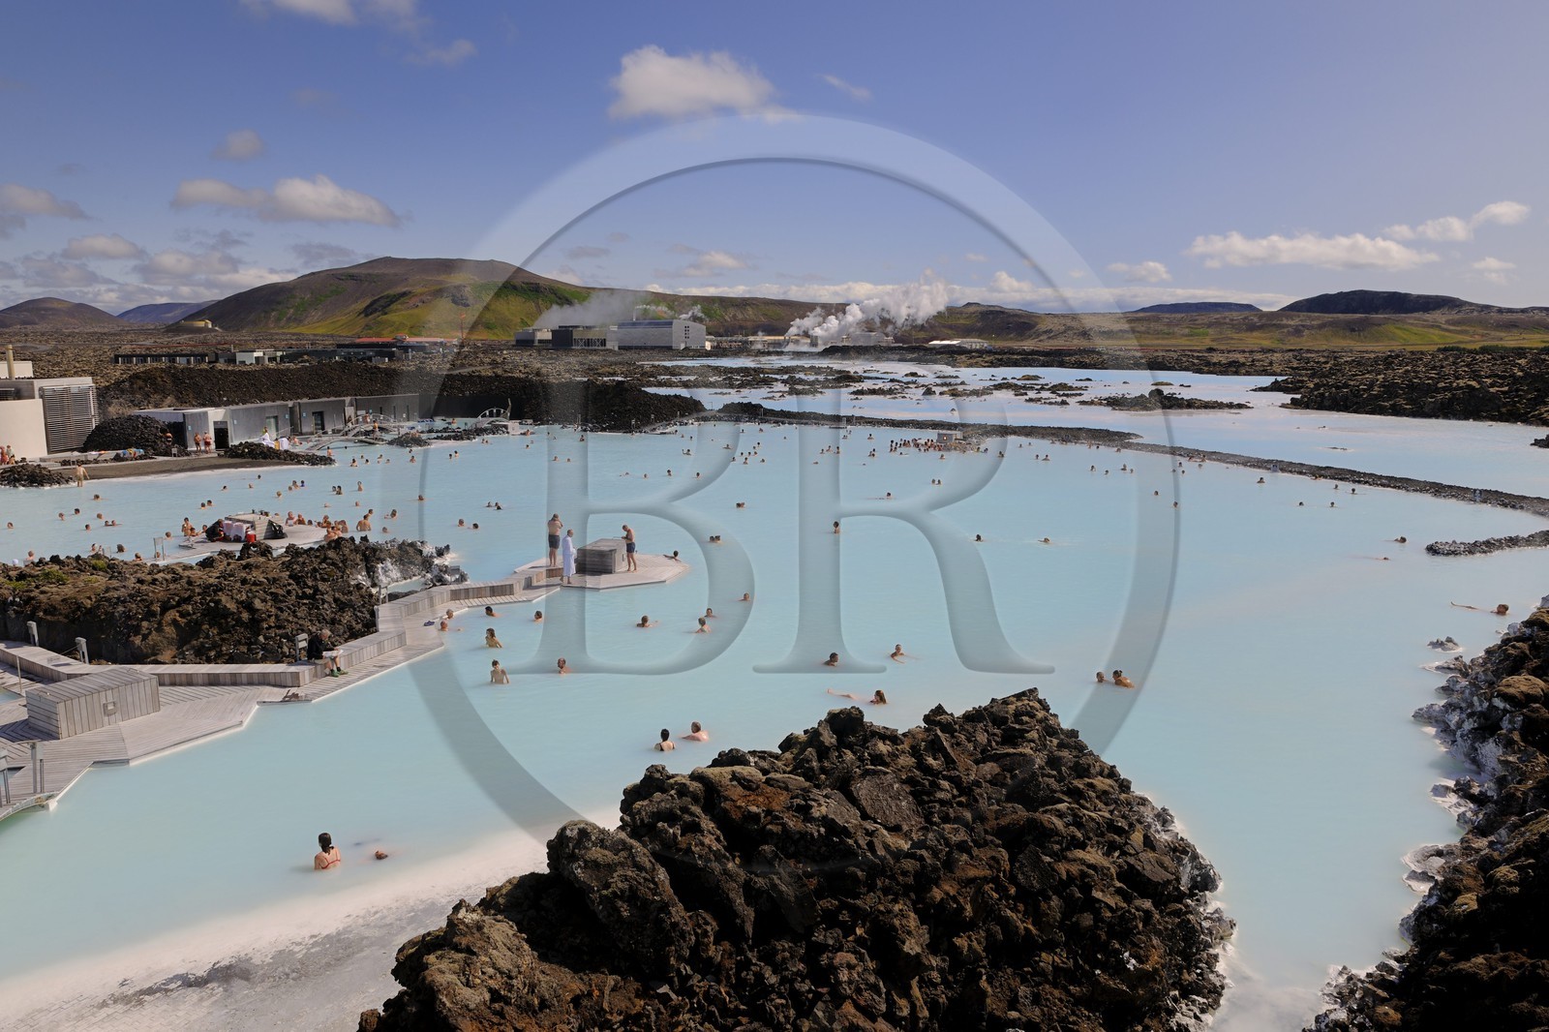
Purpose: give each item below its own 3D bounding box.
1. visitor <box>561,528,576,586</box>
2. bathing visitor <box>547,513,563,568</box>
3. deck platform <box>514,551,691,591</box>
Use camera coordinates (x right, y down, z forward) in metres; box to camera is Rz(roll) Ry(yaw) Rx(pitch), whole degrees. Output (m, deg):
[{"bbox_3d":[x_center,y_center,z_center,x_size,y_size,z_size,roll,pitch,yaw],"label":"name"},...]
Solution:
[{"bbox_3d":[-6.574,1.288,32.996,0.470,1.765,0.520,1,9,7],"label":"visitor"},{"bbox_3d":[-7.544,0.849,35.447,0.550,1.830,0.450,1,10,8],"label":"bathing visitor"},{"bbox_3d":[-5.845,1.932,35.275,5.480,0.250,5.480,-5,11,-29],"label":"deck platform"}]

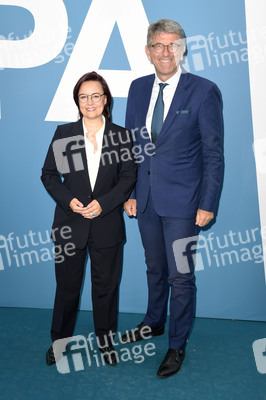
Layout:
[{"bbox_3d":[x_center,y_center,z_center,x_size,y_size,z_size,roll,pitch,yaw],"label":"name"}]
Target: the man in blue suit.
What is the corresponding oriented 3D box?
[{"bbox_3d":[0.196,-0.010,2.707,0.550,1.885,0.430,8,13,29],"label":"man in blue suit"}]

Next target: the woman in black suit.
[{"bbox_3d":[-0.229,0.111,2.728,0.520,1.610,0.340,2,11,1],"label":"woman in black suit"}]

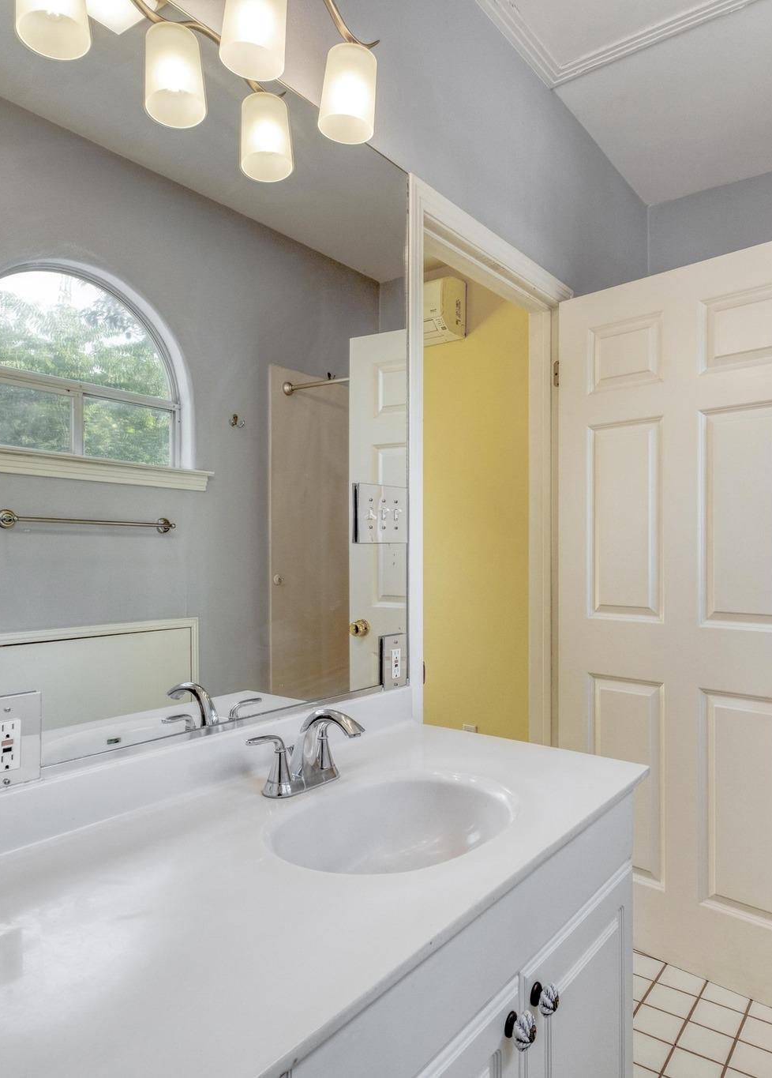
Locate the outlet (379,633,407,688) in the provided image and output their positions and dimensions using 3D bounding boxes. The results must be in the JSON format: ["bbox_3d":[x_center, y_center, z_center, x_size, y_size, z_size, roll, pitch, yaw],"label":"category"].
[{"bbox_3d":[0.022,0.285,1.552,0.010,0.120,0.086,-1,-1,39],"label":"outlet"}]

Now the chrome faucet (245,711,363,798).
[{"bbox_3d":[-0.099,0.350,1.123,0.168,0.142,0.232,-1,-1,39],"label":"chrome faucet"}]

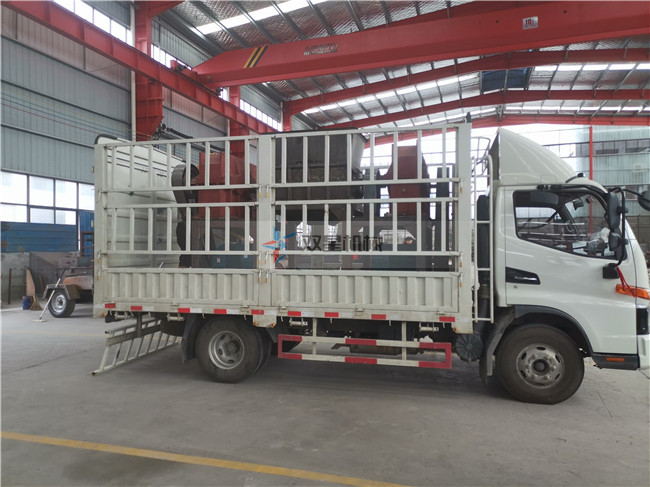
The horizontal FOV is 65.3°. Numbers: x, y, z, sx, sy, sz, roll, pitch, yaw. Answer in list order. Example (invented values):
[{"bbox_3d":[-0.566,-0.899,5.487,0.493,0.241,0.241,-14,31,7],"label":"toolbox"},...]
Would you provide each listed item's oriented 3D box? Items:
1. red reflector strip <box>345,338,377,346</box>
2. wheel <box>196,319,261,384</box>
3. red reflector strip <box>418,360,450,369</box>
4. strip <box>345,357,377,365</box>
[{"bbox_3d":[0.379,1.028,5.277,0.324,0.054,0.025,0,-1,14],"label":"red reflector strip"},{"bbox_3d":[-1.098,1.194,5.832,0.775,0.775,0.210,0,-1,14],"label":"wheel"},{"bbox_3d":[1.110,1.222,5.097,0.318,0.054,0.025,0,-1,14],"label":"red reflector strip"},{"bbox_3d":[0.380,1.217,5.274,0.337,0.054,0.025,0,-1,14],"label":"strip"}]

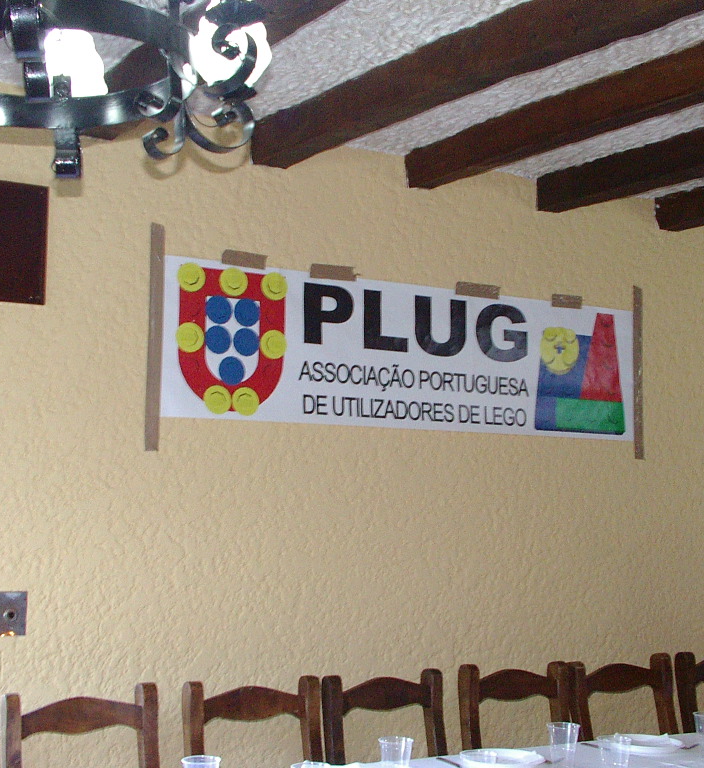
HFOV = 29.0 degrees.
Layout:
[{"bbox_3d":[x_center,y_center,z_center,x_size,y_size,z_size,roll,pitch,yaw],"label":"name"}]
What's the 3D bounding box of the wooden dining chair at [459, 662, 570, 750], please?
[{"bbox_3d":[0.610,1.338,4.166,0.430,0.905,0.450,4,-6,-28],"label":"wooden dining chair"}]

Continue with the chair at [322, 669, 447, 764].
[{"bbox_3d":[0.206,1.309,3.915,0.430,0.905,0.450,5,-6,-36],"label":"chair"}]

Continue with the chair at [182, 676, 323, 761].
[{"bbox_3d":[-0.199,1.280,3.663,0.430,0.905,0.450,3,-6,-27],"label":"chair"}]

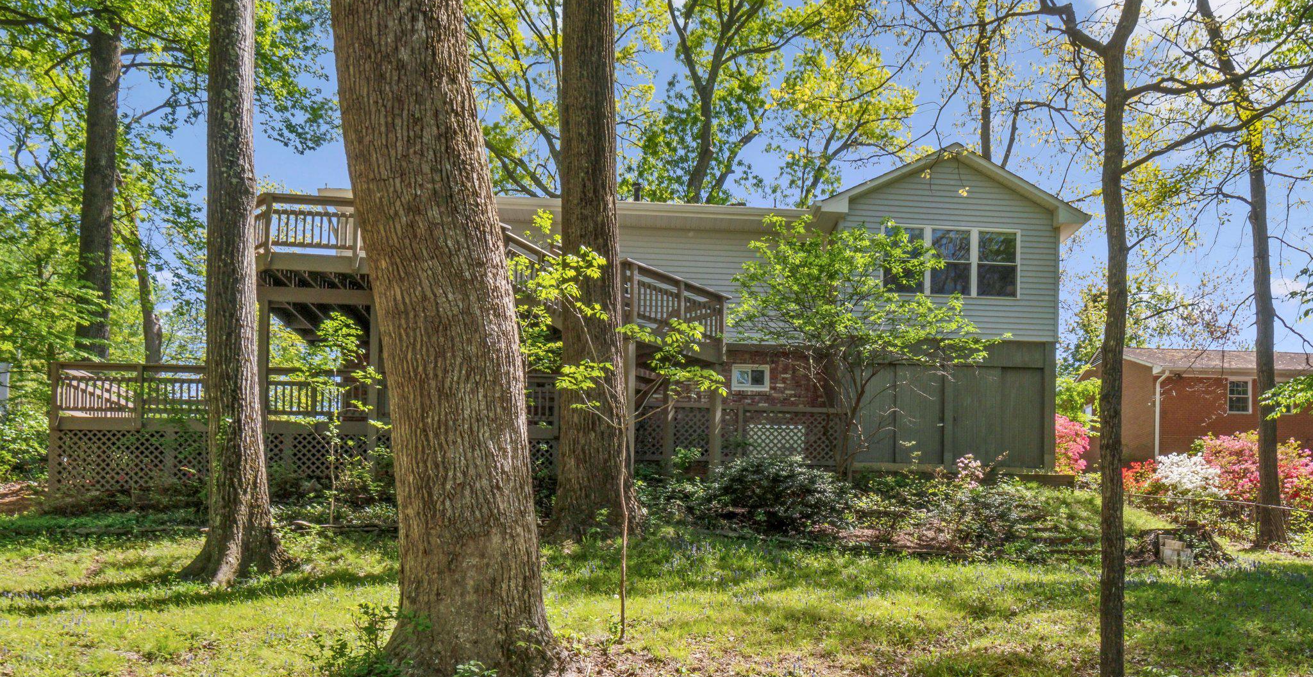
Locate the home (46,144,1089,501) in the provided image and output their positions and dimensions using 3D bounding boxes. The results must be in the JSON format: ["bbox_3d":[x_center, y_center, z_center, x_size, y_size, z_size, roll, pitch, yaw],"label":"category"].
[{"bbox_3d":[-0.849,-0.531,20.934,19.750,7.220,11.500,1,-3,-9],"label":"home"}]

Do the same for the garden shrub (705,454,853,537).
[{"bbox_3d":[1.720,2.178,12.900,2.050,1.050,1.600,1,-3,-9],"label":"garden shrub"}]

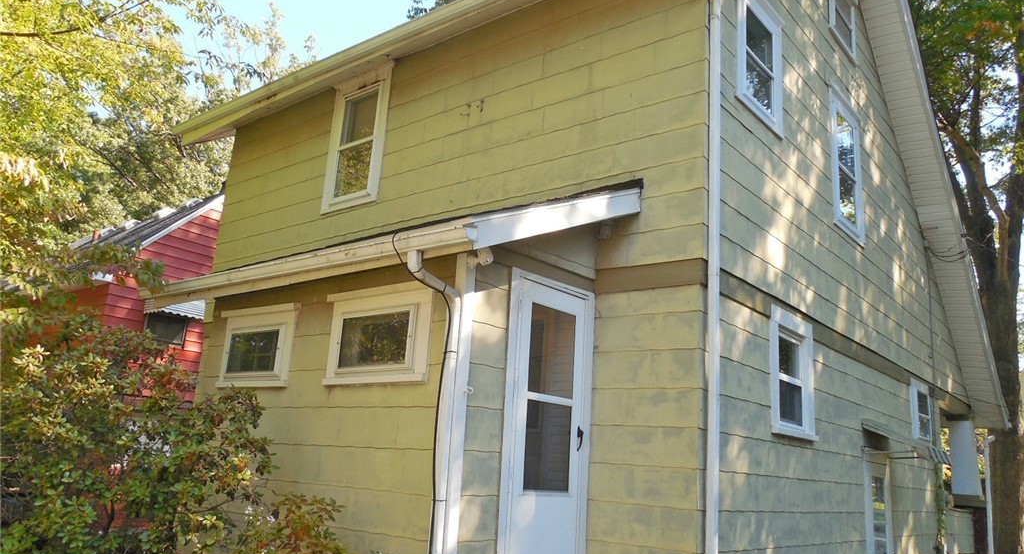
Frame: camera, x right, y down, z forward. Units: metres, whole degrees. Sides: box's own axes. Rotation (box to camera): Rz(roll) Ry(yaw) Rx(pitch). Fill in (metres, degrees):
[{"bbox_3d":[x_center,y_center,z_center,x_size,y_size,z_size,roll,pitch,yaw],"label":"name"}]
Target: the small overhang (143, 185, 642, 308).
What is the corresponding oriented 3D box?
[{"bbox_3d":[-1.135,-0.234,6.121,3.925,1.044,1.881,-8,-18,39],"label":"small overhang"}]

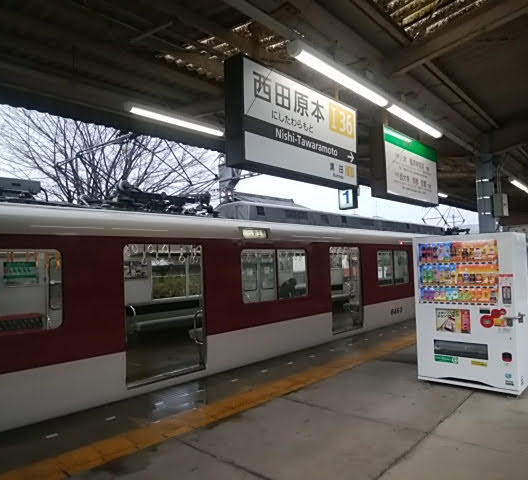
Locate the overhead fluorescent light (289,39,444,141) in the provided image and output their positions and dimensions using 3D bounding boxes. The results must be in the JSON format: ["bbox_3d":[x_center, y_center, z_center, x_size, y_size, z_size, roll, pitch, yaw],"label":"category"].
[{"bbox_3d":[1.104,-1.248,3.646,0.130,0.100,2.600,-4,-4,44],"label":"overhead fluorescent light"}]

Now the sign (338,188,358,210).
[{"bbox_3d":[1.371,-0.685,6.600,0.310,0.360,0.140,-4,-4,44],"label":"sign"}]

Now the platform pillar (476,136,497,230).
[{"bbox_3d":[3.137,0.179,5.686,0.200,3.290,0.200,-4,-4,44],"label":"platform pillar"}]

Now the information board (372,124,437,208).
[{"bbox_3d":[1.439,-0.696,4.073,0.150,0.620,1.200,-4,-4,44],"label":"information board"}]

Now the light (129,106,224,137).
[{"bbox_3d":[-0.915,-1.331,4.530,0.140,0.100,1.320,-4,-4,44],"label":"light"}]

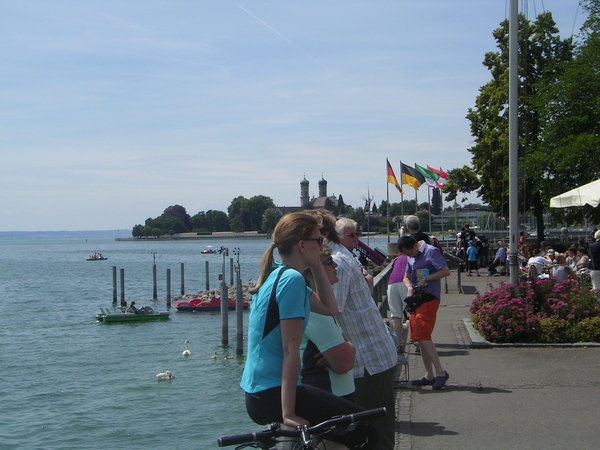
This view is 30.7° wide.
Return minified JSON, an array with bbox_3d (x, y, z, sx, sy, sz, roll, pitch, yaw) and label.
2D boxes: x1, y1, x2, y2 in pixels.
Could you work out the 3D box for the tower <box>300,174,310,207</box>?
[{"bbox_3d":[5.057,-20.390,999.764,7.600,53.000,7.600,-1,-1,-16],"label":"tower"}]

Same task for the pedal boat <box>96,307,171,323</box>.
[{"bbox_3d":[-8.564,4.529,56.560,3.600,0.800,1.600,-1,-1,-20],"label":"pedal boat"}]

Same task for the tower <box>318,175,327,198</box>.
[{"bbox_3d":[21.475,-20.859,1009.764,7.600,53.000,7.600,-1,-1,-16],"label":"tower"}]

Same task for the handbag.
[{"bbox_3d":[1.272,0.795,11.500,0.290,0.220,0.160,-1,-1,37],"label":"handbag"}]

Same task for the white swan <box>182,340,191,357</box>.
[{"bbox_3d":[-4.075,4.425,39.861,0.340,0.580,0.800,-1,-1,-4],"label":"white swan"}]

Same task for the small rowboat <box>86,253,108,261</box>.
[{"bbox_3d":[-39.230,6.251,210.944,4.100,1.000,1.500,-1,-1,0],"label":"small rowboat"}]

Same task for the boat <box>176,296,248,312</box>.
[{"bbox_3d":[-5.091,4.519,63.960,4.300,0.850,1.600,-1,-1,-6],"label":"boat"}]

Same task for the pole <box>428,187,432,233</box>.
[{"bbox_3d":[10.056,-1.165,84.800,0.120,6.900,0.120,-1,-1,0],"label":"pole"}]

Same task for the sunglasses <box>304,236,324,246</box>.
[{"bbox_3d":[0.036,0.068,4.620,0.140,0.050,0.145,-1,-1,-19],"label":"sunglasses"}]

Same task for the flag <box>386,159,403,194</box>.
[{"bbox_3d":[6.612,-3.376,76.000,1.250,2.400,0.500,-1,-1,-9],"label":"flag"}]

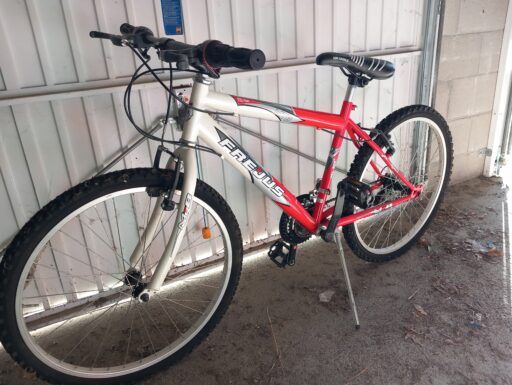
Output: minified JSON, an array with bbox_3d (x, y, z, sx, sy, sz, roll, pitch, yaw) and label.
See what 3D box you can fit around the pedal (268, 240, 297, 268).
[{"bbox_3d":[0.100,0.229,1.481,0.072,0.030,0.094,-48,40,-9],"label":"pedal"}]

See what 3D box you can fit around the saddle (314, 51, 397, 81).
[{"bbox_3d":[0.270,-0.365,1.156,0.264,0.070,0.147,-8,25,-33],"label":"saddle"}]

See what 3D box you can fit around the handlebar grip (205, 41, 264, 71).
[{"bbox_3d":[-0.040,-0.242,0.712,0.040,0.040,0.133,-20,31,-36],"label":"handlebar grip"}]

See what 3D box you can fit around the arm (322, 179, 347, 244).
[{"bbox_3d":[0.245,0.060,1.243,0.031,0.203,0.028,-6,23,-34],"label":"arm"}]

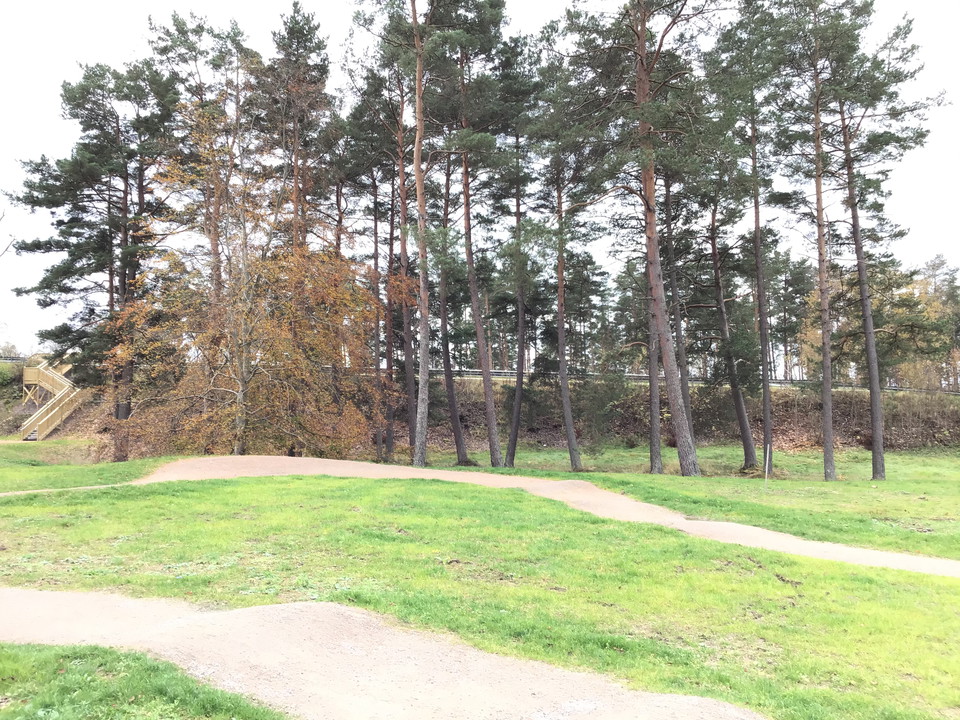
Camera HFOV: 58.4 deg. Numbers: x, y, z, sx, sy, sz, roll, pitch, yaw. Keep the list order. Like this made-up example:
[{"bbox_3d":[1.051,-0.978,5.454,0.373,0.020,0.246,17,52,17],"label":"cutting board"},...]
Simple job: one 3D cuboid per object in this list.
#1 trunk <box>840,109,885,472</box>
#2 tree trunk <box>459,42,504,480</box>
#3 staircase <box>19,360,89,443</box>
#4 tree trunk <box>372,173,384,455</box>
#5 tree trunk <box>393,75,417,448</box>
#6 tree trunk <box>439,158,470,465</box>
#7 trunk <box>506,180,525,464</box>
[{"bbox_3d":[9.878,-1.827,22.334,0.397,9.864,0.377,-4,-4,0],"label":"trunk"},{"bbox_3d":[0.007,-3.354,27.460,0.487,13.599,0.462,-5,-4,0],"label":"tree trunk"},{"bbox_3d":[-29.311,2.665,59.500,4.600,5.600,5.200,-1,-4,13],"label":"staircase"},{"bbox_3d":[-3.602,-1.596,30.352,0.279,10.370,0.265,-1,-4,0],"label":"tree trunk"},{"bbox_3d":[-2.573,-3.384,30.469,0.384,13.822,0.365,-2,-4,0],"label":"tree trunk"},{"bbox_3d":[-0.851,-1.708,29.154,0.402,10.458,0.382,-3,-4,0],"label":"tree trunk"},{"bbox_3d":[1.106,-1.255,27.519,0.348,9.401,0.331,2,-4,0],"label":"trunk"}]

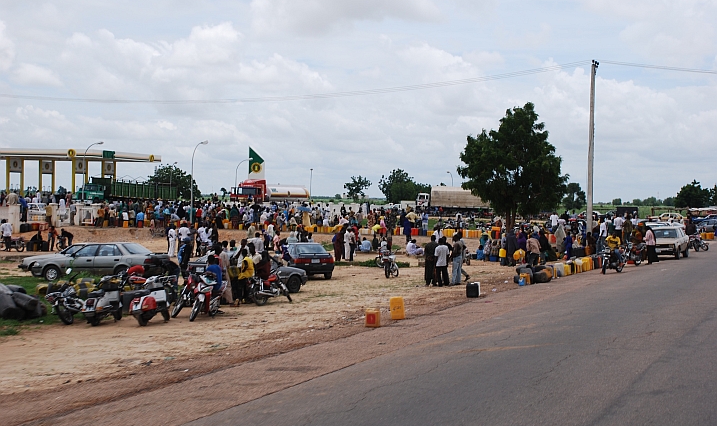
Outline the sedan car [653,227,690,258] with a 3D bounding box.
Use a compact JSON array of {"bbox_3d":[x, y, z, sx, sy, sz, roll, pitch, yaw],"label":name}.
[{"bbox_3d":[14.652,1.413,54.042,1.670,1.450,4.400,2,1,24],"label":"sedan car"}]

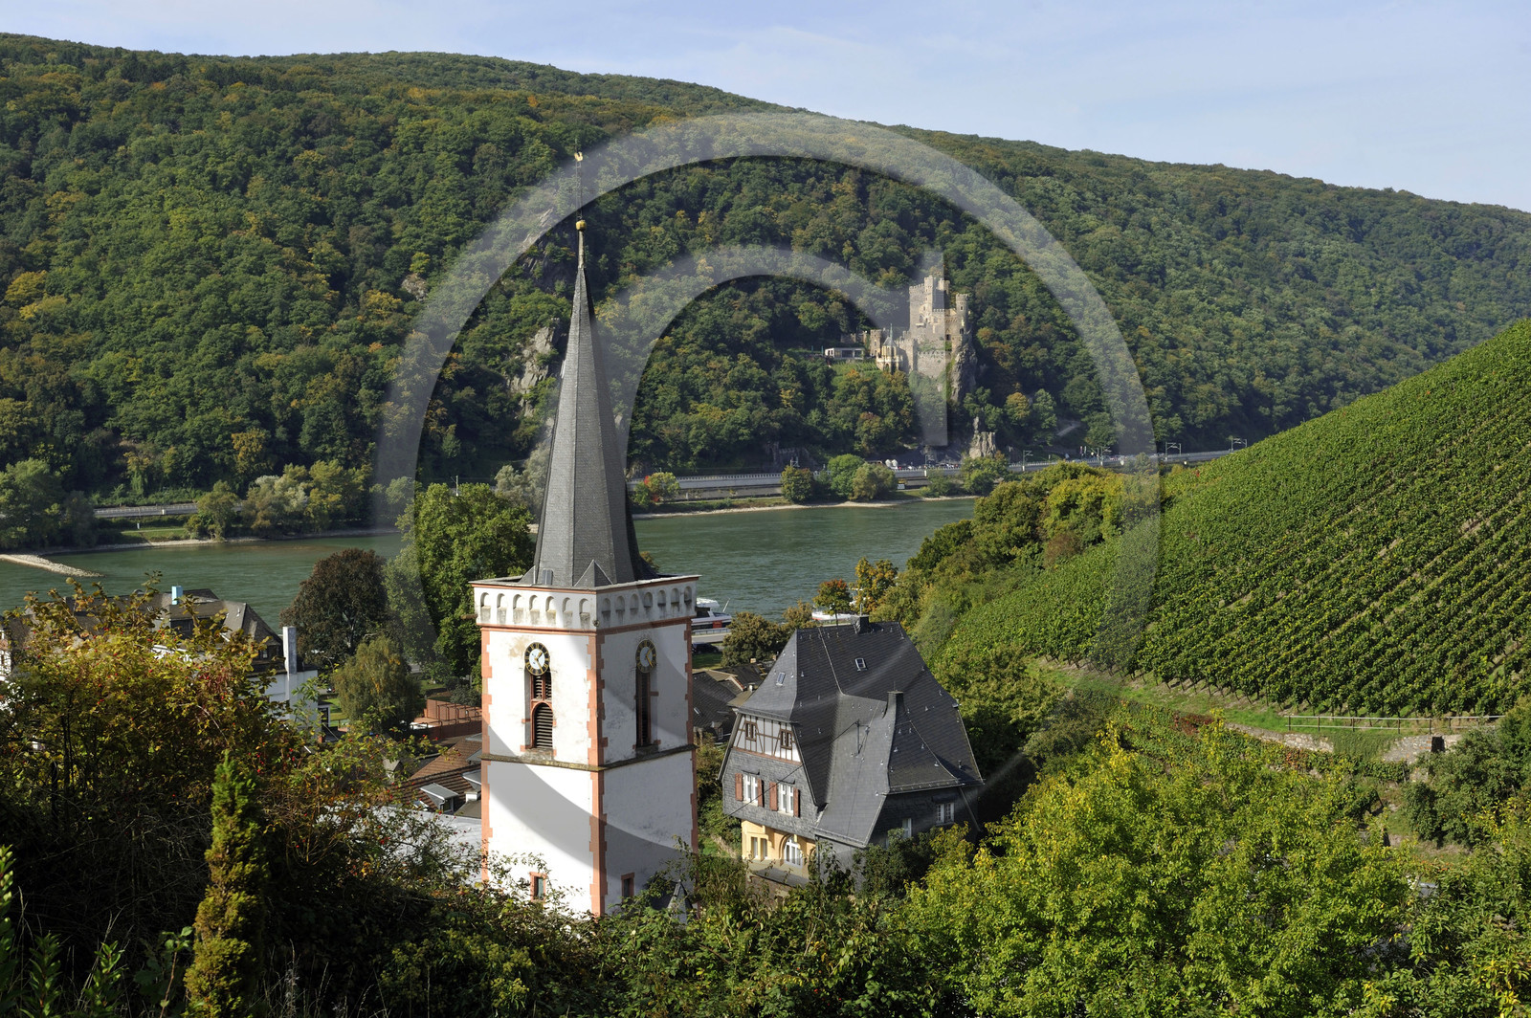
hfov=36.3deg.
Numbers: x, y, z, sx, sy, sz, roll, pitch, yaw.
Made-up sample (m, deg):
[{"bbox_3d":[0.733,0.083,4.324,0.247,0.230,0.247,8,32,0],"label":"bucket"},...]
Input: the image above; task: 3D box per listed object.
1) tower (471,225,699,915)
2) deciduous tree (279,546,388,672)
[{"bbox_3d":[-8.449,5.019,110.387,7.700,37.060,7.700,2,4,36],"label":"tower"},{"bbox_3d":[-62.026,15.222,338.000,16.500,19.030,16.000,-1,3,0],"label":"deciduous tree"}]

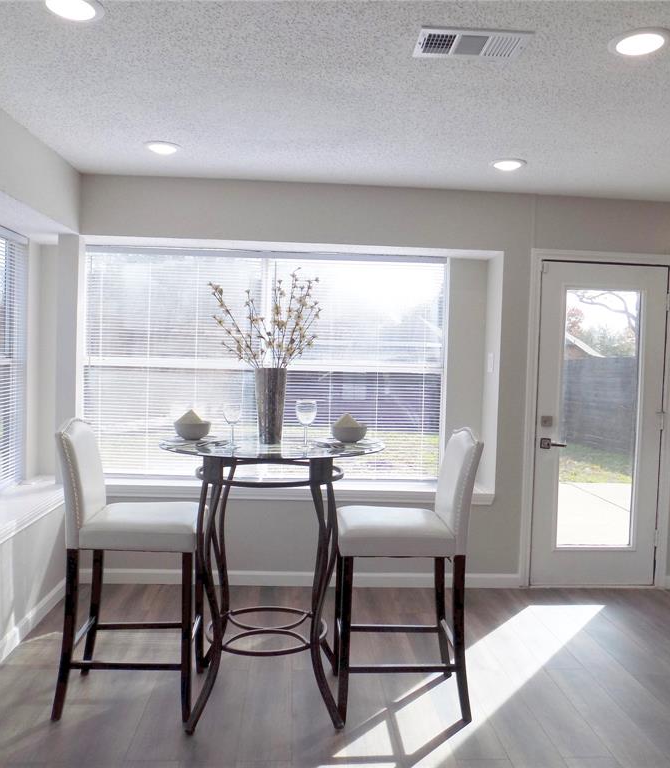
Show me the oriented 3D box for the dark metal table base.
[{"bbox_3d":[-0.269,0.769,2.799,0.588,1.055,0.580,2,2,-4],"label":"dark metal table base"}]

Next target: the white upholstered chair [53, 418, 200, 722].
[{"bbox_3d":[-0.807,0.719,2.799,0.545,1.143,0.445,2,2,-3],"label":"white upholstered chair"}]

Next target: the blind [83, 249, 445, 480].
[{"bbox_3d":[-0.450,-0.124,4.465,2.345,1.485,0.045,2,2,-3],"label":"blind"}]

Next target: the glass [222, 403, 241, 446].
[{"bbox_3d":[-0.380,0.154,2.546,0.070,0.166,0.070,2,2,-4],"label":"glass"}]

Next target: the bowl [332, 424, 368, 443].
[{"bbox_3d":[0.061,0.203,2.786,0.144,0.065,0.144,2,2,0],"label":"bowl"}]

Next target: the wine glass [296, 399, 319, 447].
[{"bbox_3d":[-0.113,0.152,2.717,0.083,0.185,0.083,2,2,-3],"label":"wine glass"}]

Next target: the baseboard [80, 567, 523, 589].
[{"bbox_3d":[-0.193,1.205,4.210,2.745,0.095,0.018,2,2,-3],"label":"baseboard"}]

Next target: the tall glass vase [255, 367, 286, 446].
[{"bbox_3d":[-0.249,0.082,2.691,0.126,0.302,0.126,2,2,-4],"label":"tall glass vase"}]

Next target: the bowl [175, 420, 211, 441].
[{"bbox_3d":[-0.574,0.191,2.751,0.148,0.073,0.148,2,2,-3],"label":"bowl"}]

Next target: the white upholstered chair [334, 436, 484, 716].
[{"bbox_3d":[0.276,0.747,2.865,0.560,1.143,0.445,2,2,-3],"label":"white upholstered chair"}]

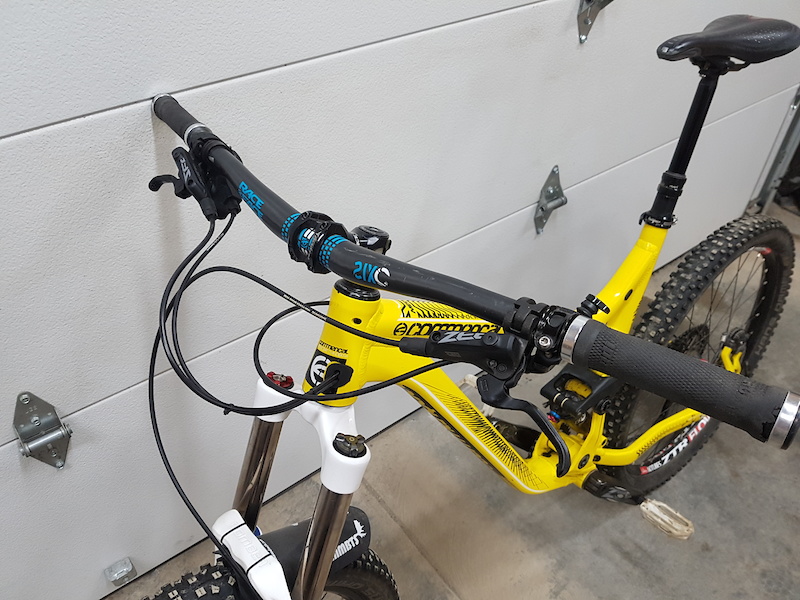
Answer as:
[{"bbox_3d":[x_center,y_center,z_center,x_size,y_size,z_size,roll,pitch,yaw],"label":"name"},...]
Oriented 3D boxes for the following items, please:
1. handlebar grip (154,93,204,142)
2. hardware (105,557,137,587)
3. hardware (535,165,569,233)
[{"bbox_3d":[-0.281,-0.229,0.762,0.034,0.034,0.137,-22,42,-25],"label":"handlebar grip"},{"bbox_3d":[-0.576,0.564,1.242,0.048,0.034,0.029,-26,48,-26],"label":"hardware"},{"bbox_3d":[0.368,-0.230,1.444,0.072,0.184,0.036,-26,48,-26],"label":"hardware"}]

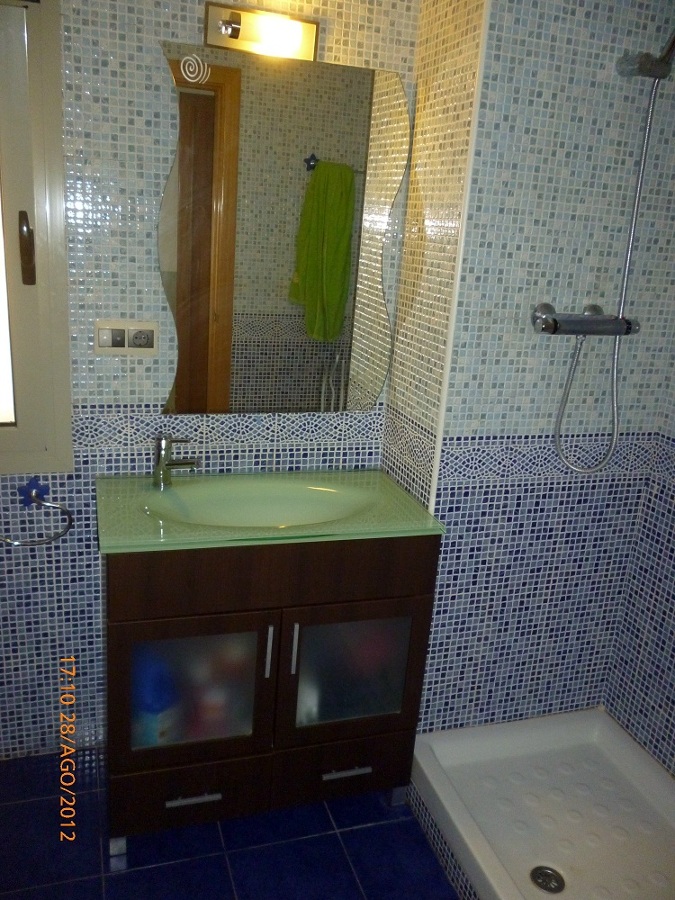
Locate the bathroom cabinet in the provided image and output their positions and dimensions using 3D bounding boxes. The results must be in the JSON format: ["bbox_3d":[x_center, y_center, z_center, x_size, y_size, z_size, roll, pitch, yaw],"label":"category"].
[{"bbox_3d":[-0.214,0.525,2.004,0.798,0.765,0.433,-1,17,-18],"label":"bathroom cabinet"}]

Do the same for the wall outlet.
[{"bbox_3d":[-0.540,-0.286,1.869,0.154,0.087,0.012,-1,17,-18],"label":"wall outlet"}]

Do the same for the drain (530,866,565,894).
[{"bbox_3d":[0.496,1.012,1.714,0.078,0.012,0.078,4,16,-1],"label":"drain"}]

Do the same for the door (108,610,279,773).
[{"bbox_3d":[-0.340,0.581,1.754,0.395,0.411,0.024,-1,17,-18],"label":"door"}]

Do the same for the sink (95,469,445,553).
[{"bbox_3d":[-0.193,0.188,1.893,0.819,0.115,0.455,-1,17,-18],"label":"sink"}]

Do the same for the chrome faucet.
[{"bbox_3d":[-0.423,0.029,1.924,0.121,0.139,0.048,3,16,-5],"label":"chrome faucet"}]

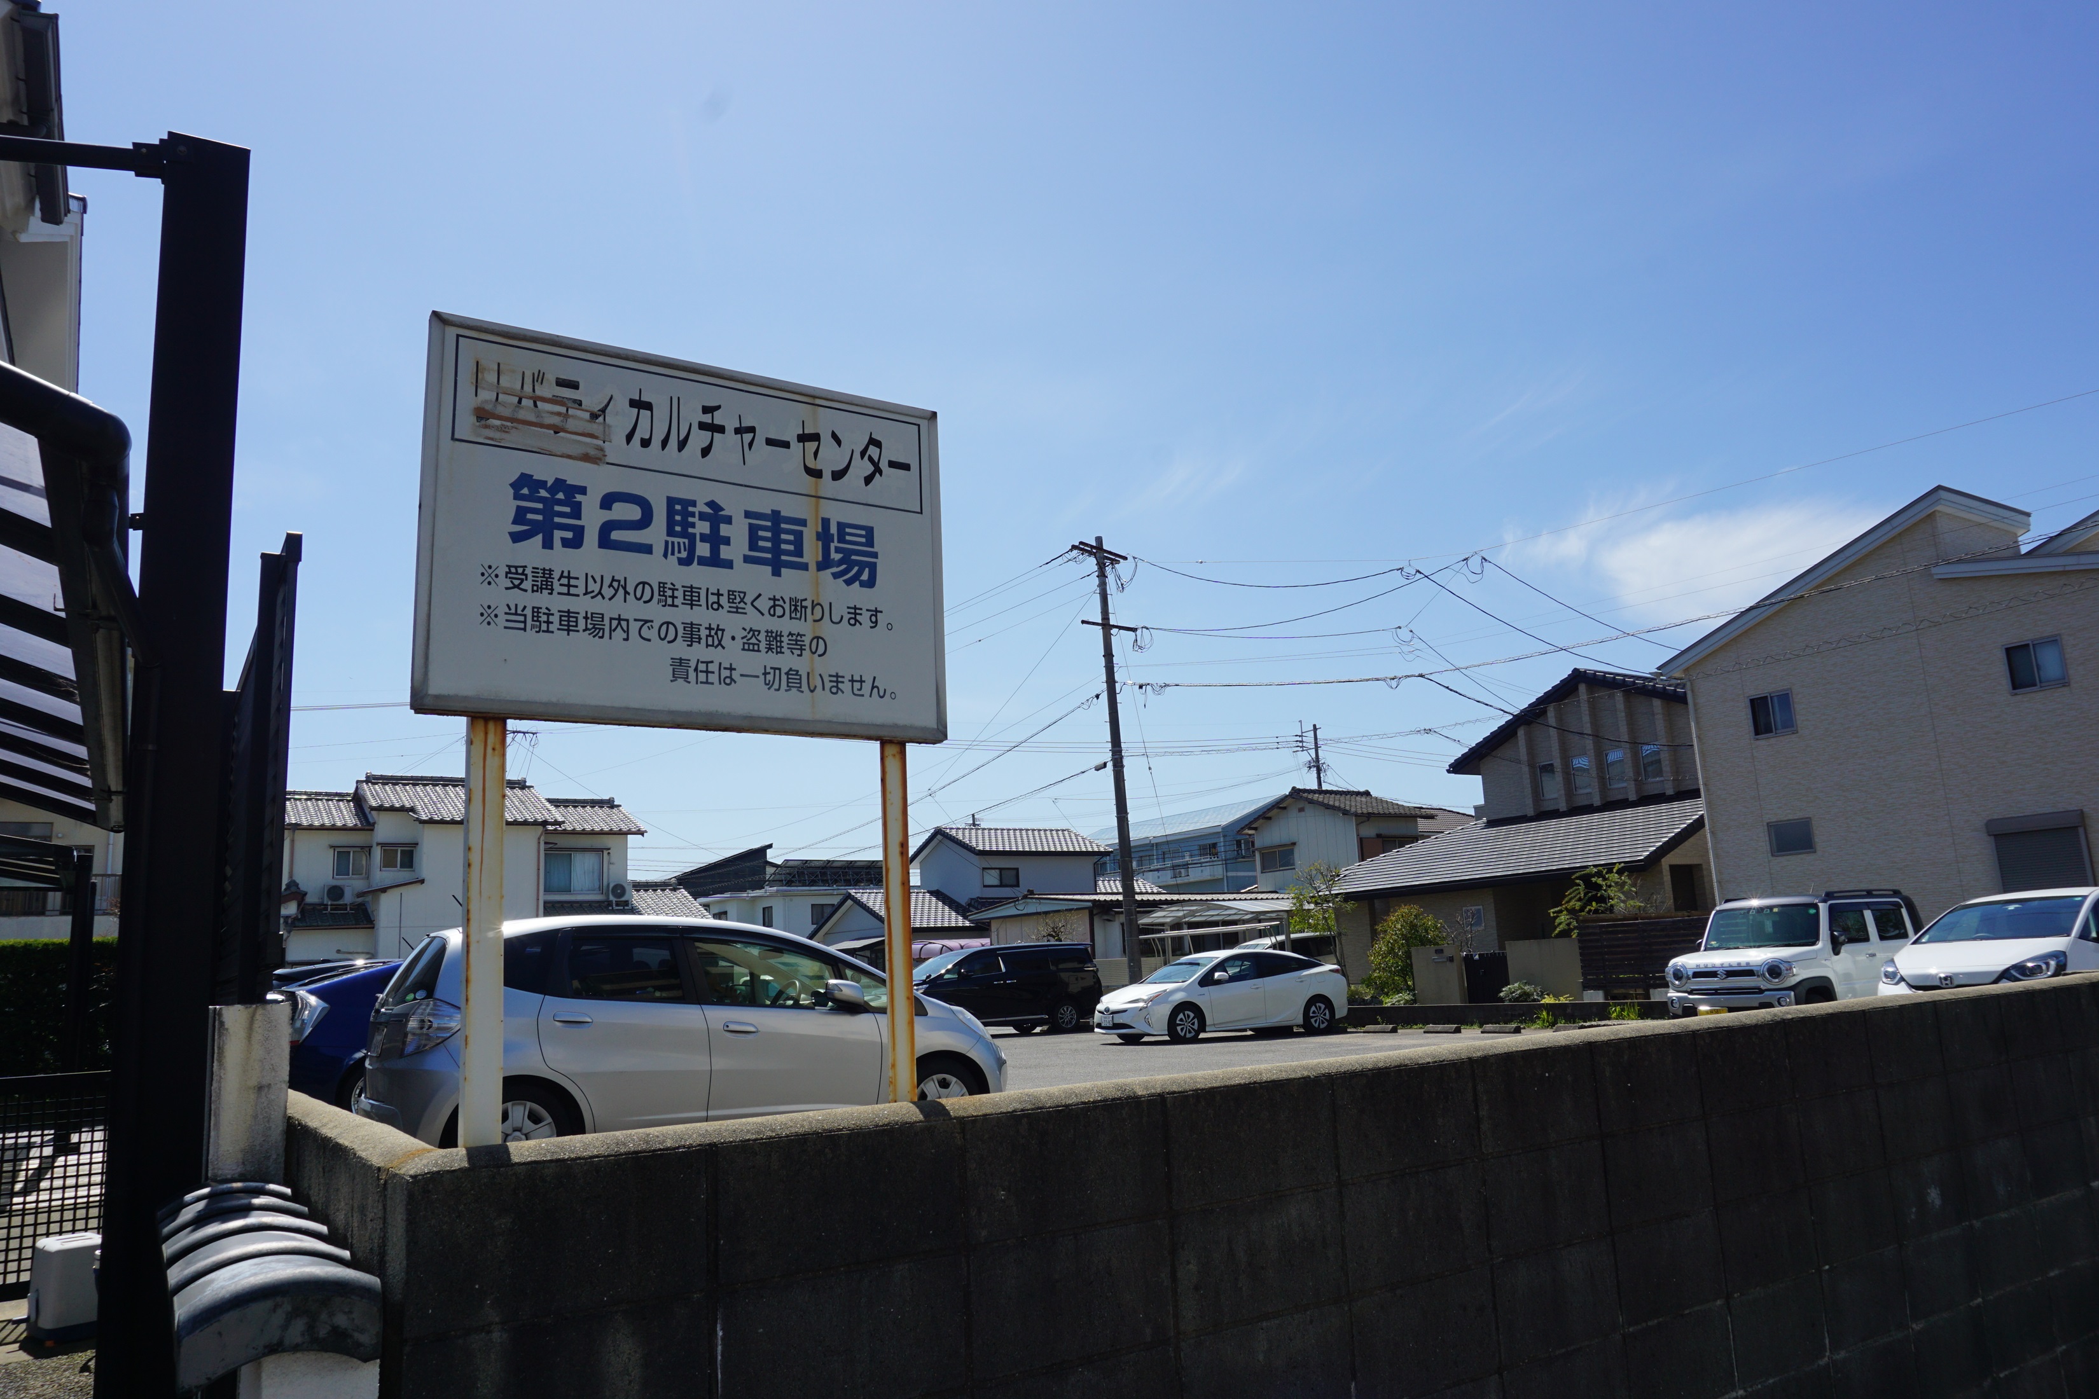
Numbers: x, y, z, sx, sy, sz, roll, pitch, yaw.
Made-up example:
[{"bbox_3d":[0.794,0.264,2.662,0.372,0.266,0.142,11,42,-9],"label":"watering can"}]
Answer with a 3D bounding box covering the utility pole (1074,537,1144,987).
[{"bbox_3d":[1.723,1.517,35.296,0.500,11.700,1.800,-13,-15,42],"label":"utility pole"}]

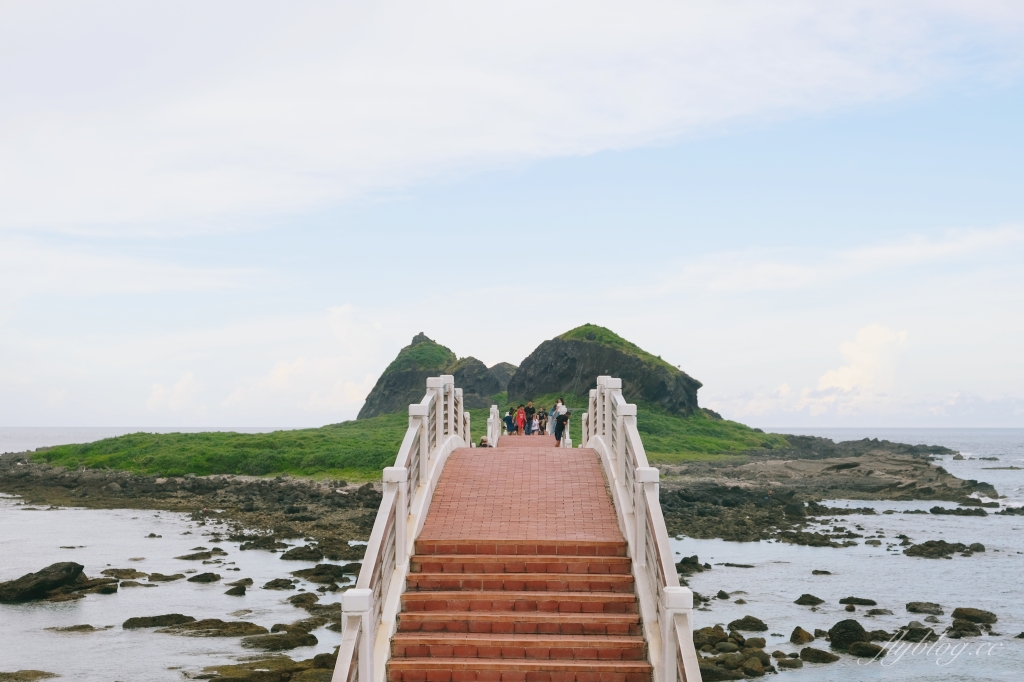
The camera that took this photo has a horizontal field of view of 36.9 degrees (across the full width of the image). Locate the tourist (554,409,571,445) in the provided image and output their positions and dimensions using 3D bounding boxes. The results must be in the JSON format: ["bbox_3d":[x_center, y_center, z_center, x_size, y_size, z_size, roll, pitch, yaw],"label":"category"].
[{"bbox_3d":[2.137,3.755,64.959,0.660,1.500,0.520,0,-3,0],"label":"tourist"}]

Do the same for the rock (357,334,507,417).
[{"bbox_3d":[-30.097,13.273,574.058,54.400,32.034,43.520,0,-3,-3],"label":"rock"}]

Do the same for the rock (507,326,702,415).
[{"bbox_3d":[33.369,11.003,553.887,68.585,33.116,51.439,0,-3,3],"label":"rock"}]

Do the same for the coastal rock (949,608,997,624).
[{"bbox_3d":[21.075,12.546,70.135,2.060,0.649,1.236,-1,-3,17],"label":"coastal rock"}]

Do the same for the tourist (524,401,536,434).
[{"bbox_3d":[0.855,3.623,70.954,0.520,1.700,0.360,0,-3,2],"label":"tourist"}]

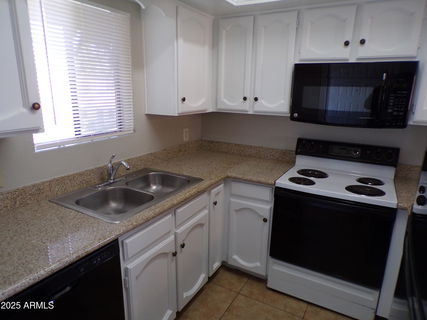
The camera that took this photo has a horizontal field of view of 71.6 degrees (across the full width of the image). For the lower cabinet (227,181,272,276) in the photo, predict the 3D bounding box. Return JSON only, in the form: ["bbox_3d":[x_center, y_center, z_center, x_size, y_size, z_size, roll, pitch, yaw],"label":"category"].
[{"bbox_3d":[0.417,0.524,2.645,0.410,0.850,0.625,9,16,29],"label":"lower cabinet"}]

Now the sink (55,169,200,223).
[{"bbox_3d":[-0.520,0.279,1.984,0.561,0.181,0.832,9,16,29],"label":"sink"}]

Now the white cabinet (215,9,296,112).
[{"bbox_3d":[0.395,-0.795,2.536,0.700,0.770,0.335,9,16,29],"label":"white cabinet"}]

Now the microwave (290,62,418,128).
[{"bbox_3d":[1.019,-0.489,2.202,0.759,0.412,0.395,9,16,29],"label":"microwave"}]

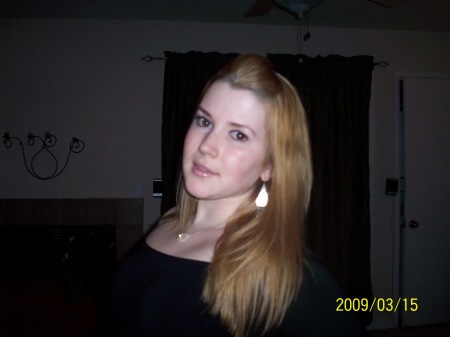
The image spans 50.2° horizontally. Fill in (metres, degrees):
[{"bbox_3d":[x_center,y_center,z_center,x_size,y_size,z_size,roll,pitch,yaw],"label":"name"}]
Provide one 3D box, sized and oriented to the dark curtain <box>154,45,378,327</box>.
[{"bbox_3d":[0.340,0.180,3.700,1.660,2.130,0.130,0,1,-7],"label":"dark curtain"}]

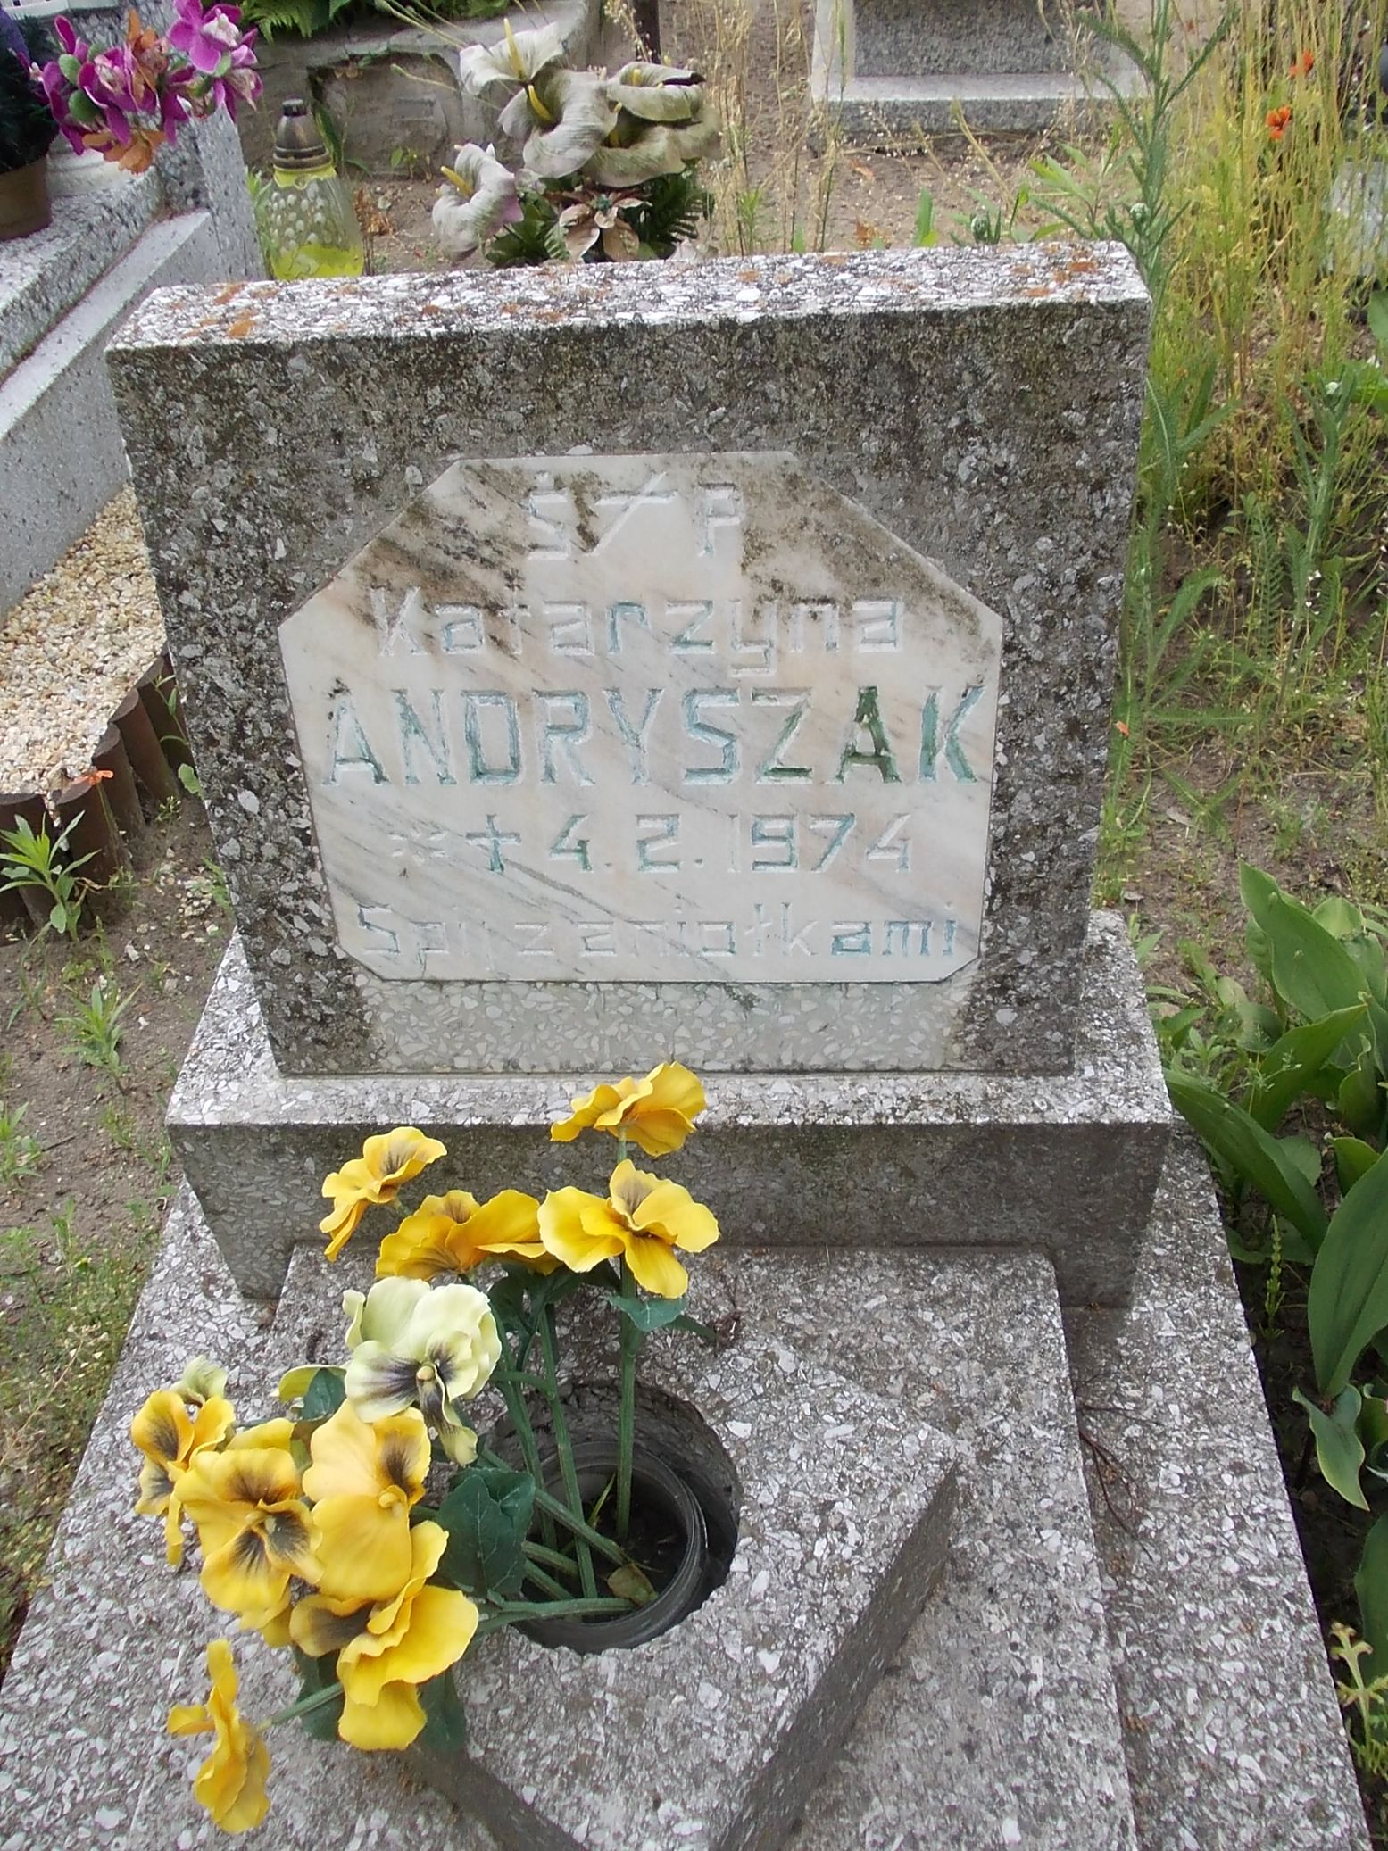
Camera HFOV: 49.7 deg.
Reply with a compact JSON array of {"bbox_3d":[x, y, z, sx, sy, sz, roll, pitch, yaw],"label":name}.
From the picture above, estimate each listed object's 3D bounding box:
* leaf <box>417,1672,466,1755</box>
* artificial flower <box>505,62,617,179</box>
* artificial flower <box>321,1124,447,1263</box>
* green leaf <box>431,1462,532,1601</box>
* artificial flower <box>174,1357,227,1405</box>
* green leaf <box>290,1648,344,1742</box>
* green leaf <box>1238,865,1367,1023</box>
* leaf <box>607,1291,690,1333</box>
[{"bbox_3d":[-0.134,0.409,0.780,0.034,0.020,0.048,3,59,-5],"label":"leaf"},{"bbox_3d":[-0.158,-0.953,1.780,0.115,0.100,0.105,-20,52,19],"label":"artificial flower"},{"bbox_3d":[-0.163,0.141,0.785,0.065,0.035,0.075,5,48,47],"label":"artificial flower"},{"bbox_3d":[-0.111,0.322,0.795,0.050,0.025,0.068,0,65,-6],"label":"green leaf"},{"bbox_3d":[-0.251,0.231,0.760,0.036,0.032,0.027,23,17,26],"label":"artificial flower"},{"bbox_3d":[-0.191,0.397,0.775,0.038,0.020,0.050,-2,60,-8],"label":"green leaf"},{"bbox_3d":[0.446,0.017,1.090,0.145,0.040,0.060,41,72,20],"label":"green leaf"},{"bbox_3d":[-0.023,0.183,0.715,0.042,0.016,0.032,0,51,4],"label":"leaf"}]

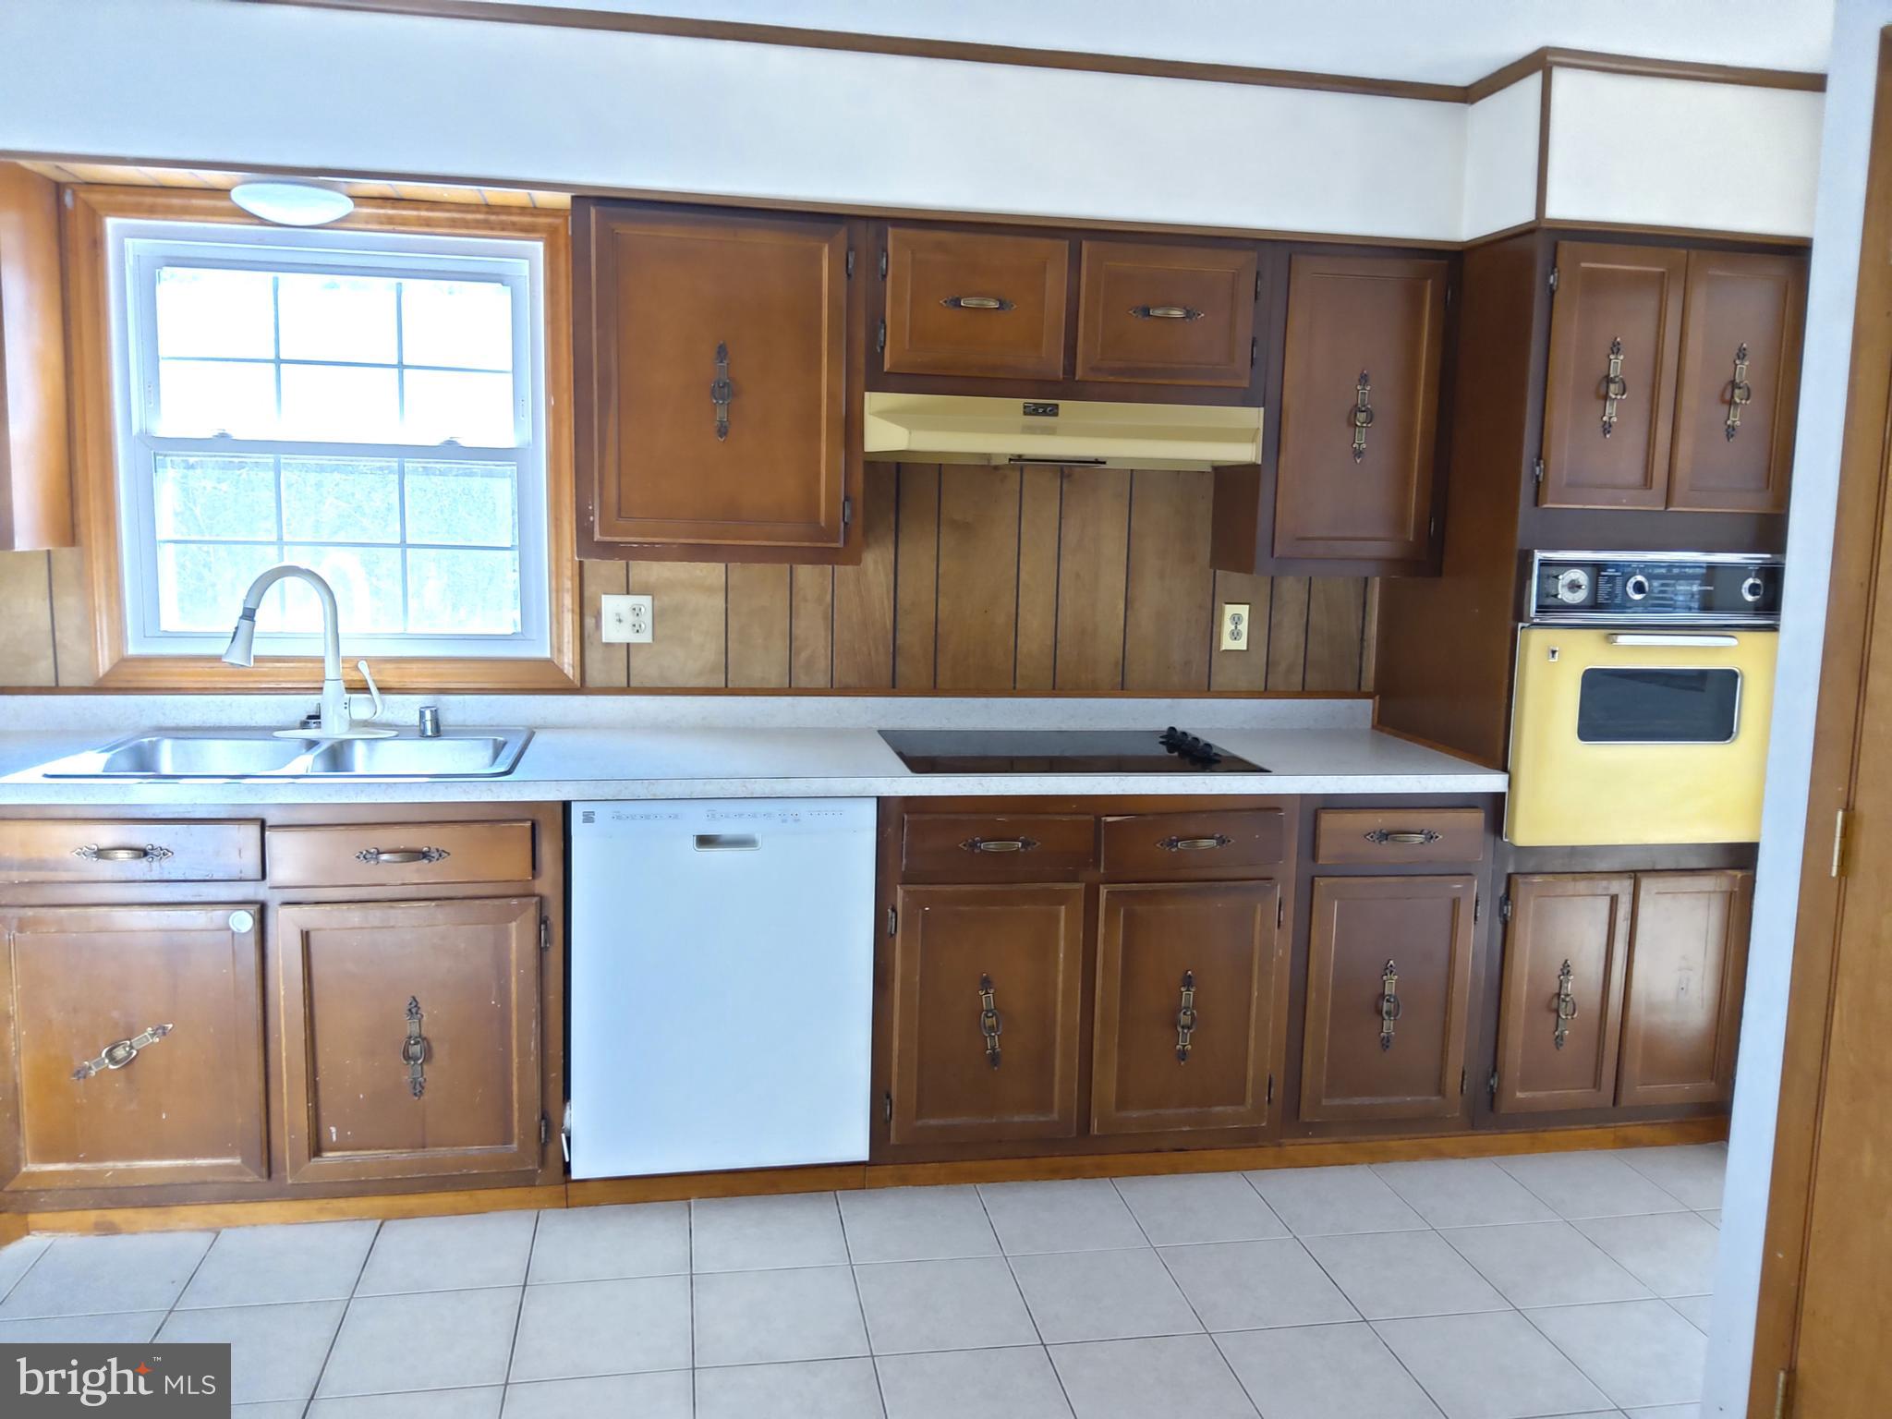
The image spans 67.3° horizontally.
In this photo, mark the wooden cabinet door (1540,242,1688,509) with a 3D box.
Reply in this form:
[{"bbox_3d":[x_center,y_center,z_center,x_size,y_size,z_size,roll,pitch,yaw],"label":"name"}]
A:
[{"bbox_3d":[1.440,-0.713,3.066,0.307,0.554,0.025,0,7,-10],"label":"wooden cabinet door"}]

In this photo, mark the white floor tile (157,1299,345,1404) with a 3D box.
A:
[{"bbox_3d":[-1.208,1.099,2.417,0.303,0.010,0.303,0,8,-10],"label":"white floor tile"}]

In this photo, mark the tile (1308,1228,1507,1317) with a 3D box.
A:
[{"bbox_3d":[0.897,1.111,2.795,0.303,0.010,0.303,0,8,-10],"label":"tile"}]

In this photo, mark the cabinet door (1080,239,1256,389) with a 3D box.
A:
[{"bbox_3d":[0.495,-0.879,3.173,0.403,0.302,0.030,0,8,-10],"label":"cabinet door"}]

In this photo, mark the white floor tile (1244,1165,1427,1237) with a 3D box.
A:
[{"bbox_3d":[0.845,1.070,3.092,0.303,0.010,0.297,0,8,-10],"label":"white floor tile"}]

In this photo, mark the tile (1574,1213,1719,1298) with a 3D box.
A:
[{"bbox_3d":[1.497,1.112,2.899,0.301,0.009,0.301,0,8,-10],"label":"tile"}]

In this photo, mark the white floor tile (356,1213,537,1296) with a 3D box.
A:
[{"bbox_3d":[-0.960,1.059,2.765,0.303,0.010,0.297,0,8,-10],"label":"white floor tile"}]

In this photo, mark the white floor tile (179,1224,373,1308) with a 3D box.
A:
[{"bbox_3d":[-1.256,1.053,2.699,0.303,0.010,0.293,0,8,-10],"label":"white floor tile"}]

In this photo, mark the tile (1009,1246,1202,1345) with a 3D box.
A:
[{"bbox_3d":[0.297,1.106,2.684,0.303,0.010,0.303,0,8,-10],"label":"tile"}]

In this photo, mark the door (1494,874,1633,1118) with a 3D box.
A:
[{"bbox_3d":[1.411,0.647,3.242,0.304,0.555,0.025,0,7,-10],"label":"door"}]

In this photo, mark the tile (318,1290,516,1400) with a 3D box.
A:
[{"bbox_3d":[-0.903,1.096,2.463,0.303,0.010,0.303,0,8,-10],"label":"tile"}]

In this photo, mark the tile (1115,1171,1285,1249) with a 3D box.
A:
[{"bbox_3d":[0.544,1.069,3.038,0.303,0.010,0.297,0,8,-10],"label":"tile"}]

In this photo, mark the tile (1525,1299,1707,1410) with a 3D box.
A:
[{"bbox_3d":[1.251,1.155,2.553,0.303,0.010,0.303,0,8,-10],"label":"tile"}]

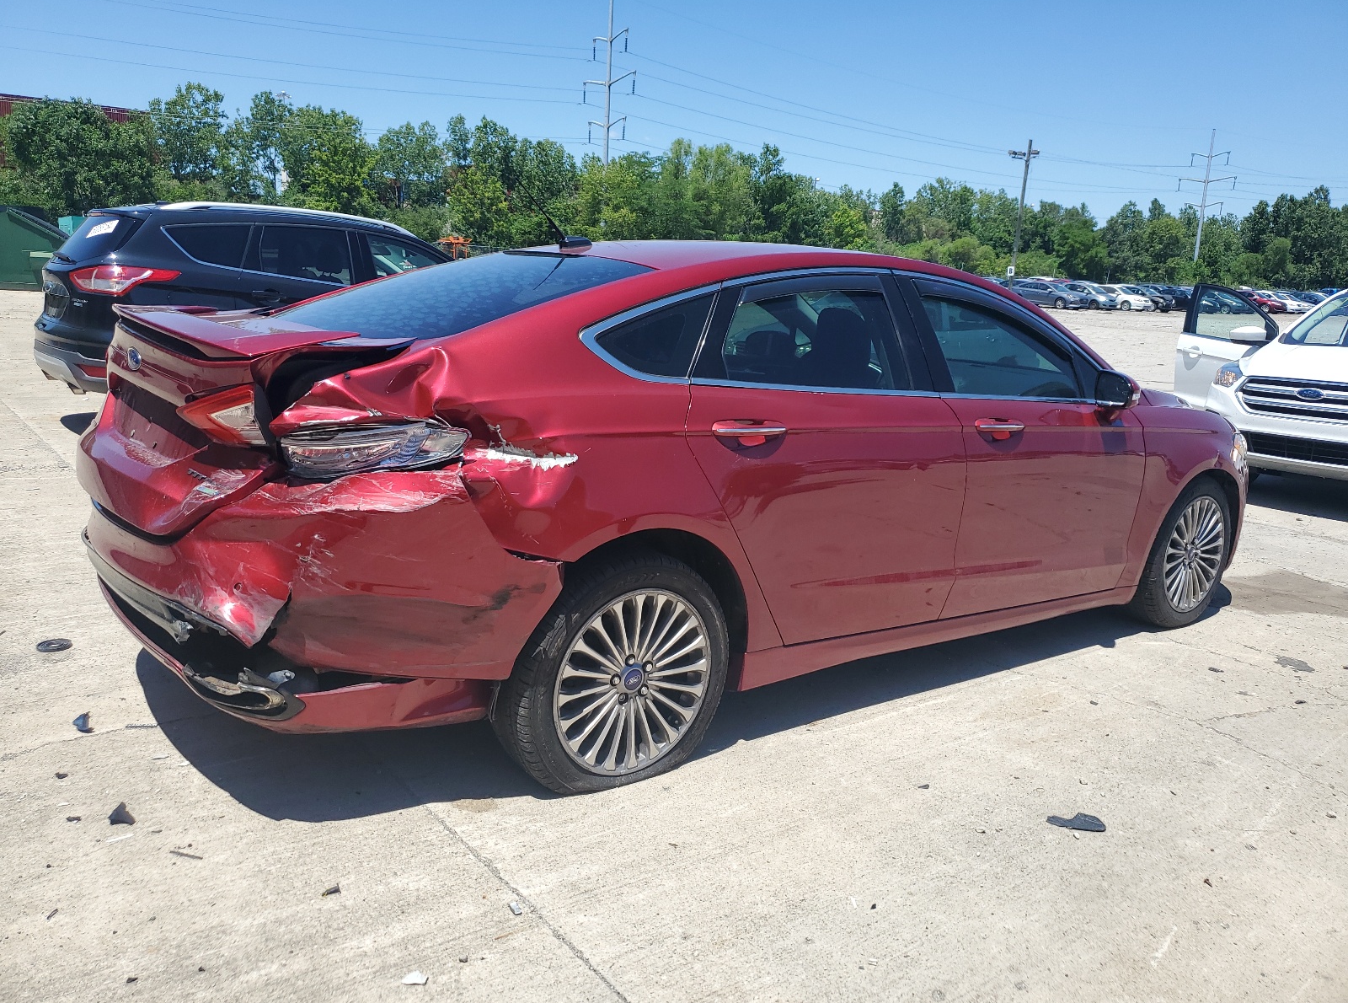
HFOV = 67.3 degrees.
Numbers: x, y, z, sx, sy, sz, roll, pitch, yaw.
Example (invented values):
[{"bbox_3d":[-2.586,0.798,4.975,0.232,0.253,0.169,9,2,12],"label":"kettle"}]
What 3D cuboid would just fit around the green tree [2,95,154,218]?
[{"bbox_3d":[-23.362,-12.336,40.000,6.200,7.200,6.000,-5,14,-30],"label":"green tree"}]

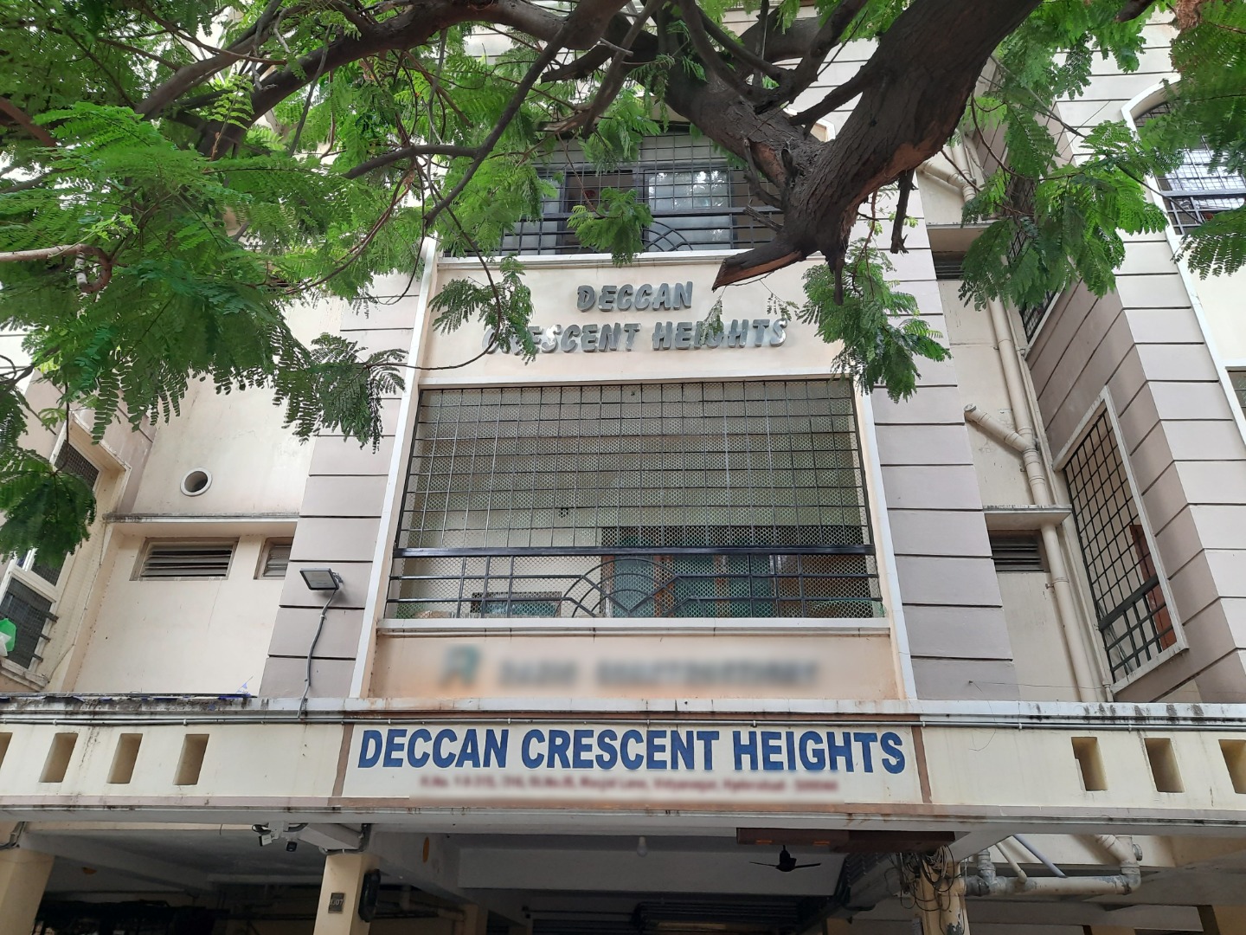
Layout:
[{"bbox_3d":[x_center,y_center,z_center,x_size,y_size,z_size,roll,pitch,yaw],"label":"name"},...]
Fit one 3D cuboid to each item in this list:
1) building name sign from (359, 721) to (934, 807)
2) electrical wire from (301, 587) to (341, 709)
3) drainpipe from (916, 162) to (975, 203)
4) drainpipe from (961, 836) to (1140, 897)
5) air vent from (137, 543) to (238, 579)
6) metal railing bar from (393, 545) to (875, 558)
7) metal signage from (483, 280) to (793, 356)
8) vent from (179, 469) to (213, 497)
[{"bbox_3d":[0.015,1.634,5.001,3.170,0.440,0.030,-1,-30,4],"label":"building name sign"},{"bbox_3d":[-1.848,1.129,5.438,0.140,0.790,0.100,-1,-30,4],"label":"electrical wire"},{"bbox_3d":[3.219,-2.876,9.011,0.510,0.630,0.160,-1,-30,4],"label":"drainpipe"},{"bbox_3d":[2.799,2.597,5.876,1.100,0.370,0.180,-1,-30,4],"label":"drainpipe"},{"bbox_3d":[-3.672,0.784,7.607,0.770,0.340,0.100,-1,-30,4],"label":"air vent"},{"bbox_3d":[0.042,0.551,5.843,3.140,0.052,0.045,-1,-30,4],"label":"metal railing bar"},{"bbox_3d":[0.091,-1.127,6.760,2.240,0.650,0.060,-1,-30,4],"label":"metal signage"},{"bbox_3d":[-3.744,0.132,7.919,0.265,0.275,0.080,-1,-30,4],"label":"vent"}]

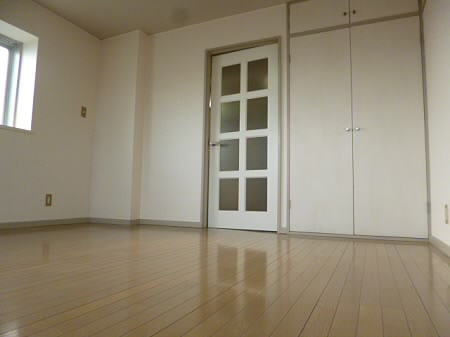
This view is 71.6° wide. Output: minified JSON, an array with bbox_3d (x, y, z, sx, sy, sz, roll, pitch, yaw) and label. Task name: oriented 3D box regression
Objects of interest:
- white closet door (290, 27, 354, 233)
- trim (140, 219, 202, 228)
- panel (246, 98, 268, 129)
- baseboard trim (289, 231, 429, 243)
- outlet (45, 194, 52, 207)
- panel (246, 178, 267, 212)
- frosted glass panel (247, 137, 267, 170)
[{"bbox_3d":[0.880,-0.352,2.879,0.550,1.873,0.030,-1,-6,24],"label":"white closet door"},{"bbox_3d":[-0.615,0.608,3.431,0.826,0.056,0.012,-1,-6,24],"label":"trim"},{"bbox_3d":[0.336,-0.560,3.200,0.223,0.332,0.015,-2,-6,26],"label":"panel"},{"bbox_3d":[1.102,0.584,2.670,1.098,0.029,0.020,-1,-6,24],"label":"baseboard trim"},{"bbox_3d":[-1.765,0.321,3.130,0.010,0.122,0.072,-1,-6,24],"label":"outlet"},{"bbox_3d":[0.318,0.262,3.121,0.223,0.332,0.015,-2,-6,26],"label":"panel"},{"bbox_3d":[0.326,-0.150,3.161,0.223,0.332,0.015,-2,-6,26],"label":"frosted glass panel"}]

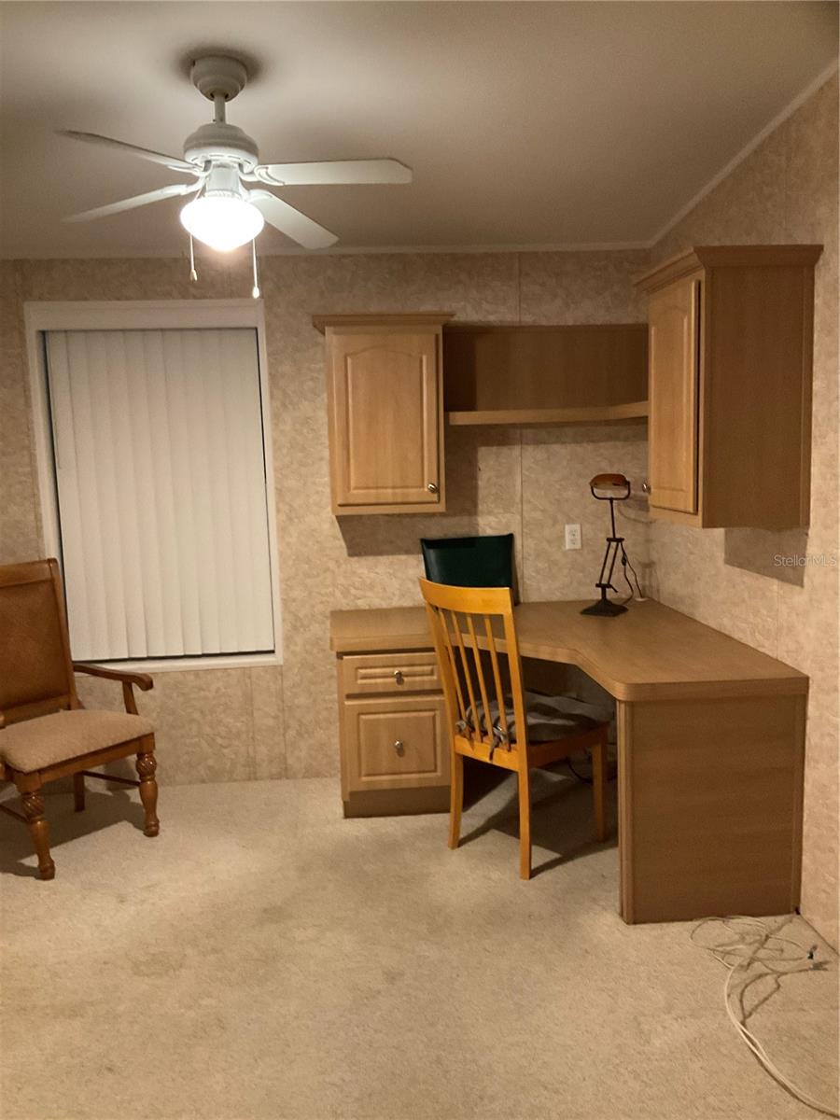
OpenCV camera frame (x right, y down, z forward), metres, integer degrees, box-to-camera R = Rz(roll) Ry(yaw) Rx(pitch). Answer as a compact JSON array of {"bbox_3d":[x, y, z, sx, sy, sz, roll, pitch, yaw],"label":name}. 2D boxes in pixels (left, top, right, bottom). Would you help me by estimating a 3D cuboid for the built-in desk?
[{"bbox_3d":[0.392,0.667,3.558,1.464,0.759,1.505,-2,7,-4],"label":"built-in desk"}]

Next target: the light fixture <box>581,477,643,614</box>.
[{"bbox_3d":[0.814,-0.076,4.017,0.185,0.586,0.270,3,8,34],"label":"light fixture"}]

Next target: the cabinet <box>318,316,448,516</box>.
[{"bbox_3d":[-0.142,-0.601,3.949,0.562,0.791,0.366,-2,7,-4],"label":"cabinet"}]

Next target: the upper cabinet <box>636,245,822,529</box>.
[{"bbox_3d":[0.937,-0.516,2.958,0.369,0.789,0.598,-2,7,-4],"label":"upper cabinet"}]

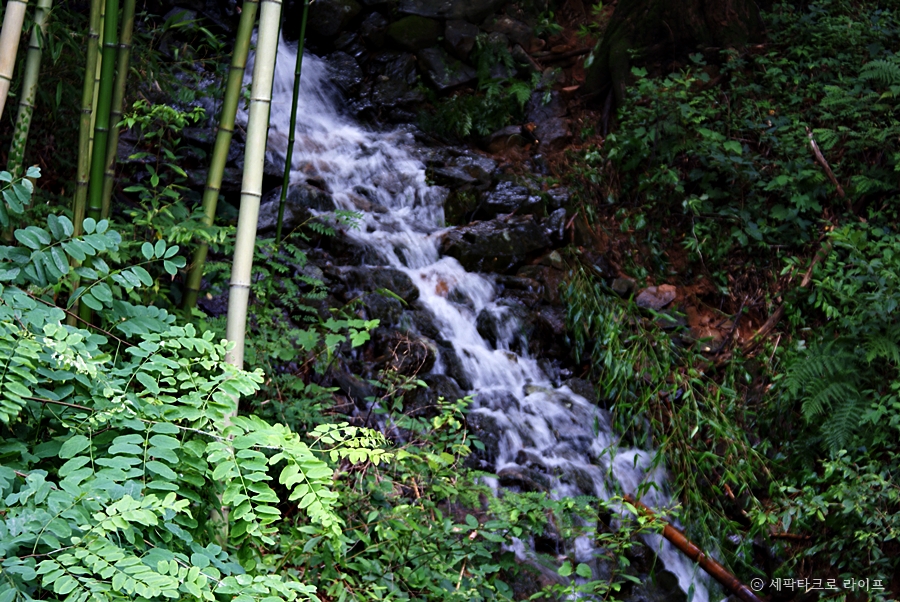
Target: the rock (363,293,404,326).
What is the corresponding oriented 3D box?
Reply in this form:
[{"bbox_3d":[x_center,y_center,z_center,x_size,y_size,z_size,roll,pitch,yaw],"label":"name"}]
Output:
[{"bbox_3d":[-0.327,0.042,12.900,0.206,0.167,0.175,2,-2,0],"label":"rock"}]

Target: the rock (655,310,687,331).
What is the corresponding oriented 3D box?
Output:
[{"bbox_3d":[1.079,0.095,12.800,0.146,0.097,0.124,2,-2,0],"label":"rock"}]

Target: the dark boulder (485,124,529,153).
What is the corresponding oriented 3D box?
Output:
[{"bbox_3d":[0.303,-0.867,14.100,0.236,0.161,0.177,2,-2,0],"label":"dark boulder"}]

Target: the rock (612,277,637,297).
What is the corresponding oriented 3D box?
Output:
[{"bbox_3d":[0.870,-0.072,13.100,0.120,0.100,0.108,2,-2,0],"label":"rock"}]

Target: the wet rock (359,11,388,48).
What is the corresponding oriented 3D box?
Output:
[{"bbox_3d":[-0.434,-1.540,14.900,0.170,0.215,0.174,2,-2,0],"label":"wet rock"}]

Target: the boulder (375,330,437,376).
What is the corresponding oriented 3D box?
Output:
[{"bbox_3d":[-0.209,0.247,12.600,0.288,0.230,0.230,2,-2,0],"label":"boulder"}]

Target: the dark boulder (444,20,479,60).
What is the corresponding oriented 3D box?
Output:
[{"bbox_3d":[0.065,-1.483,14.900,0.193,0.238,0.194,2,-2,0],"label":"dark boulder"}]

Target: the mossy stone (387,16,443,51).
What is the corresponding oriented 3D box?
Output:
[{"bbox_3d":[-0.203,-1.527,15.000,0.320,0.194,0.240,2,-2,0],"label":"mossy stone"}]

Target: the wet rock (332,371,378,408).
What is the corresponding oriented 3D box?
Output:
[{"bbox_3d":[-0.442,0.414,12.300,0.215,0.178,0.172,2,-2,0],"label":"wet rock"}]

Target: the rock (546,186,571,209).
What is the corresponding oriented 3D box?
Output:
[{"bbox_3d":[0.566,-0.540,13.700,0.125,0.115,0.113,2,-2,0],"label":"rock"}]

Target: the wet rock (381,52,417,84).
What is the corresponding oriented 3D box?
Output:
[{"bbox_3d":[-0.273,-1.283,14.500,0.199,0.177,0.169,2,-2,0],"label":"wet rock"}]

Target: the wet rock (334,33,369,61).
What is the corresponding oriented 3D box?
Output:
[{"bbox_3d":[-0.560,-1.433,14.800,0.203,0.158,0.172,2,-2,0],"label":"wet rock"}]

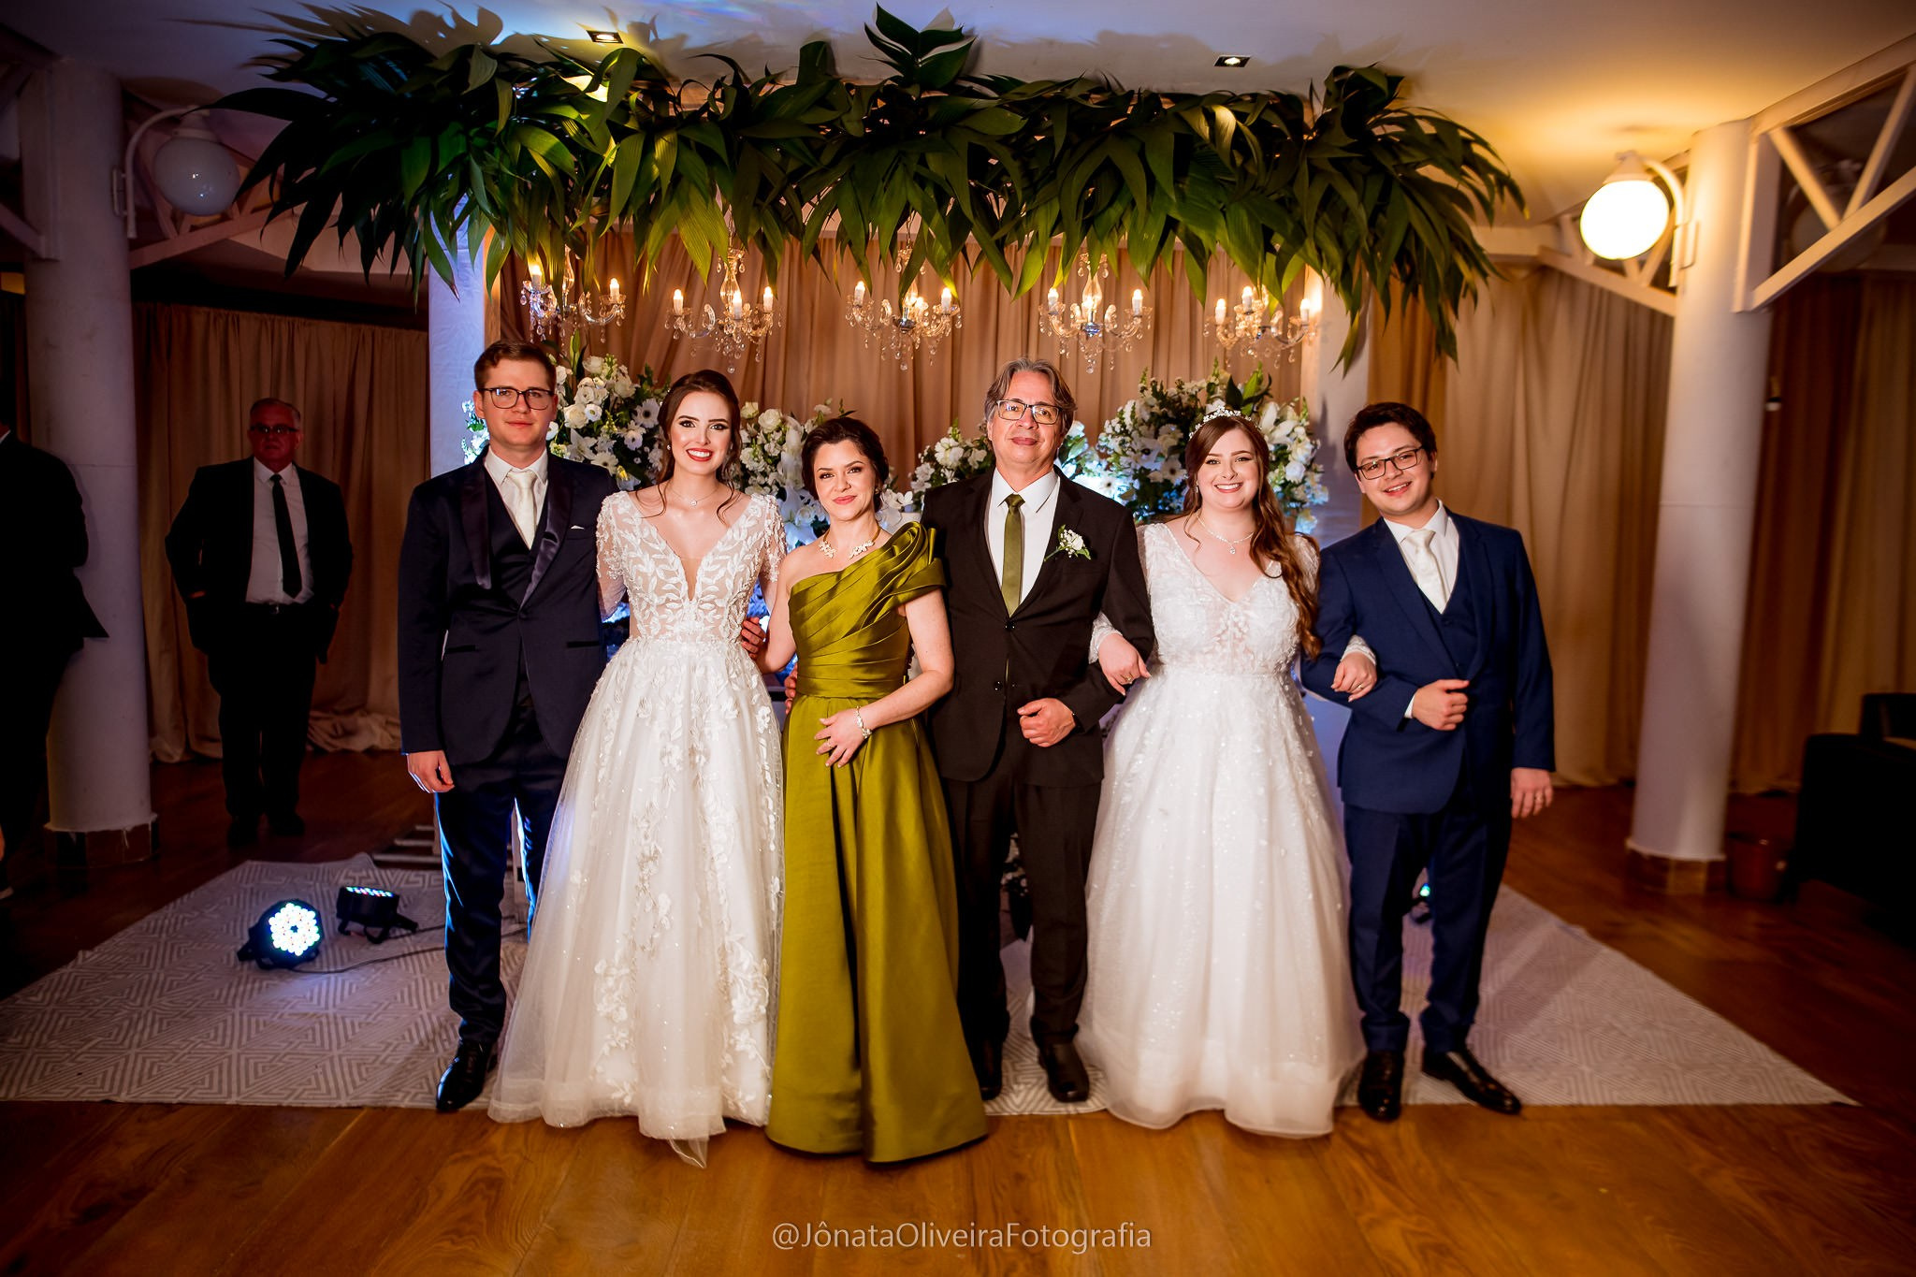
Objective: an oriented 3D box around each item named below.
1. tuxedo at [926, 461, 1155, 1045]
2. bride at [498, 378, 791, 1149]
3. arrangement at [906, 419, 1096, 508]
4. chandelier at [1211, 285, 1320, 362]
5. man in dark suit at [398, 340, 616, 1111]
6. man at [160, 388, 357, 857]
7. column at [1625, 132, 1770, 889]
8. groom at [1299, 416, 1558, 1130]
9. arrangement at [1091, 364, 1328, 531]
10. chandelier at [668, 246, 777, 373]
[{"bbox_3d":[0.195,0.316,3.175,0.560,1.410,0.340,2,6,2],"label":"tuxedo"},{"bbox_3d":[-0.760,0.235,3.038,0.690,1.710,0.620,1,6,-6],"label":"bride"},{"bbox_3d":[0.150,-0.607,4.500,0.660,0.360,0.420,1,6,-2],"label":"arrangement"},{"bbox_3d":[1.162,-1.245,4.850,0.410,0.450,0.410,1,6,-2],"label":"chandelier"},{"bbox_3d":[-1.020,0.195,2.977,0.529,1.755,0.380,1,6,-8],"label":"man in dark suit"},{"bbox_3d":[-2.923,-0.083,5.335,0.670,1.790,0.380,-1,6,-26],"label":"man"},{"bbox_3d":[2.843,-0.473,4.870,0.320,2.900,0.320,5,7,30],"label":"column"},{"bbox_3d":[1.119,0.281,3.071,0.573,1.672,0.420,2,6,10],"label":"groom"},{"bbox_3d":[0.845,-0.619,4.308,0.793,0.589,0.650,2,6,5],"label":"arrangement"},{"bbox_3d":[-0.877,-1.231,4.750,0.400,0.460,0.400,1,6,-2],"label":"chandelier"}]

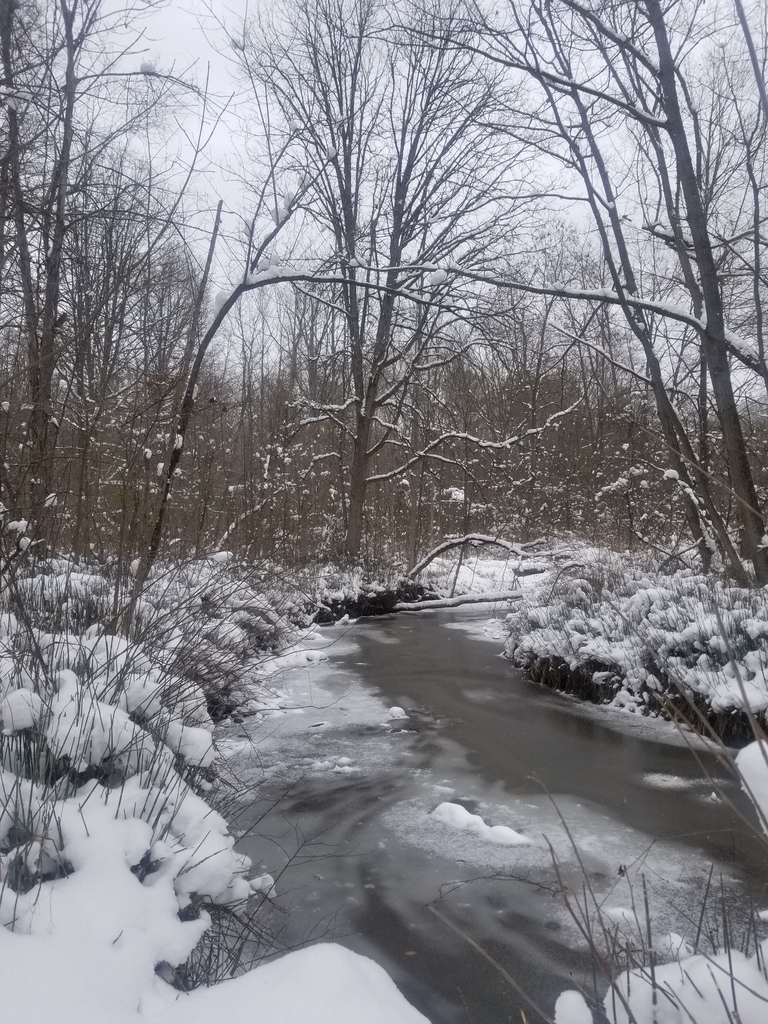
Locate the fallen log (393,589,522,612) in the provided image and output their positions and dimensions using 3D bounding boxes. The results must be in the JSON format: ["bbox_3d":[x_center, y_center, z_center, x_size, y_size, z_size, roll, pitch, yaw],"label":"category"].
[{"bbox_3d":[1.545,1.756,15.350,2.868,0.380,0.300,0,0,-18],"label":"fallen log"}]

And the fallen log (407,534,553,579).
[{"bbox_3d":[2.148,0.981,16.950,3.314,0.930,0.600,0,0,-12],"label":"fallen log"}]

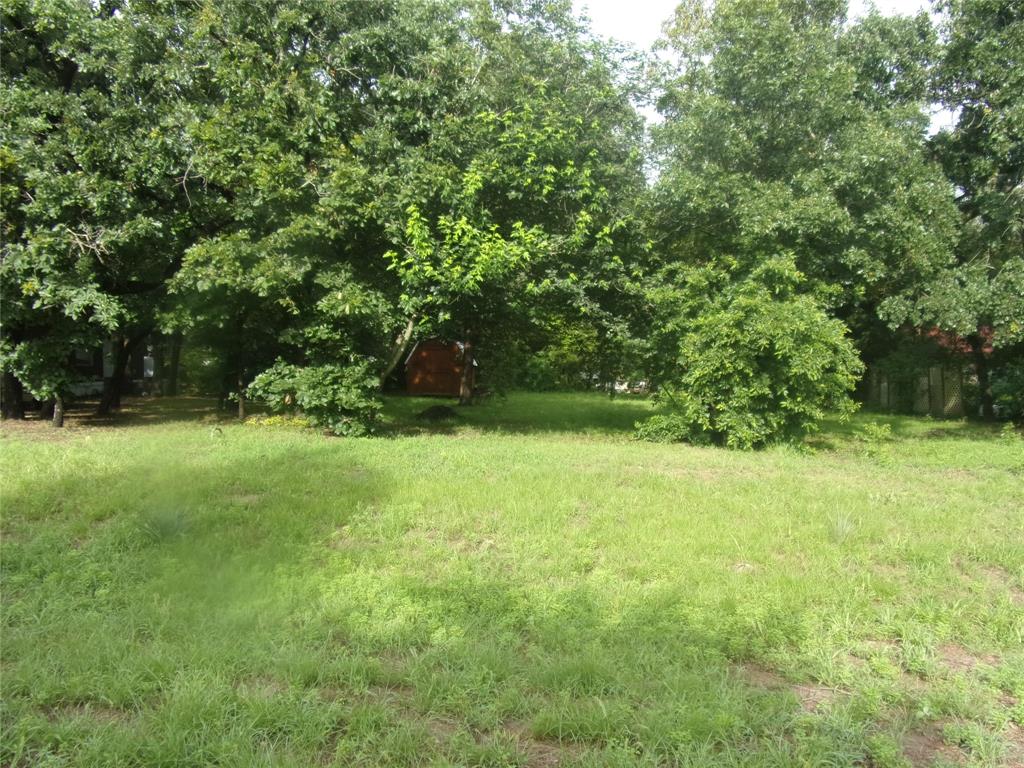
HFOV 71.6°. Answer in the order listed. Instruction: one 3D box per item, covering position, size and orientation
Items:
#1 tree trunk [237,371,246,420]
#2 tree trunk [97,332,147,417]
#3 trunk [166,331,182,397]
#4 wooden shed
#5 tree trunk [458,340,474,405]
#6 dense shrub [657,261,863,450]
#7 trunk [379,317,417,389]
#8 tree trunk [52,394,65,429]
[{"bbox_3d":[-7.467,0.317,19.600,0.200,1.380,0.200,0,2,0],"label":"tree trunk"},{"bbox_3d":[-12.038,-0.356,22.000,1.450,2.600,0.800,0,2,0],"label":"tree trunk"},{"bbox_3d":[-15.234,-0.879,32.000,0.600,2.900,0.550,0,2,0],"label":"trunk"},{"bbox_3d":[-3.424,-0.814,34.000,3.200,2.750,3.900,0,2,0],"label":"wooden shed"},{"bbox_3d":[-1.730,-0.437,27.000,0.500,2.450,0.450,0,2,0],"label":"tree trunk"},{"bbox_3d":[4.965,-0.634,14.300,4.200,3.800,3.600,0,2,0],"label":"dense shrub"},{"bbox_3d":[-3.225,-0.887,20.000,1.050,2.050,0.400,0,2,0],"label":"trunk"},{"bbox_3d":[-10.986,0.666,17.200,0.270,0.840,0.270,0,2,0],"label":"tree trunk"}]

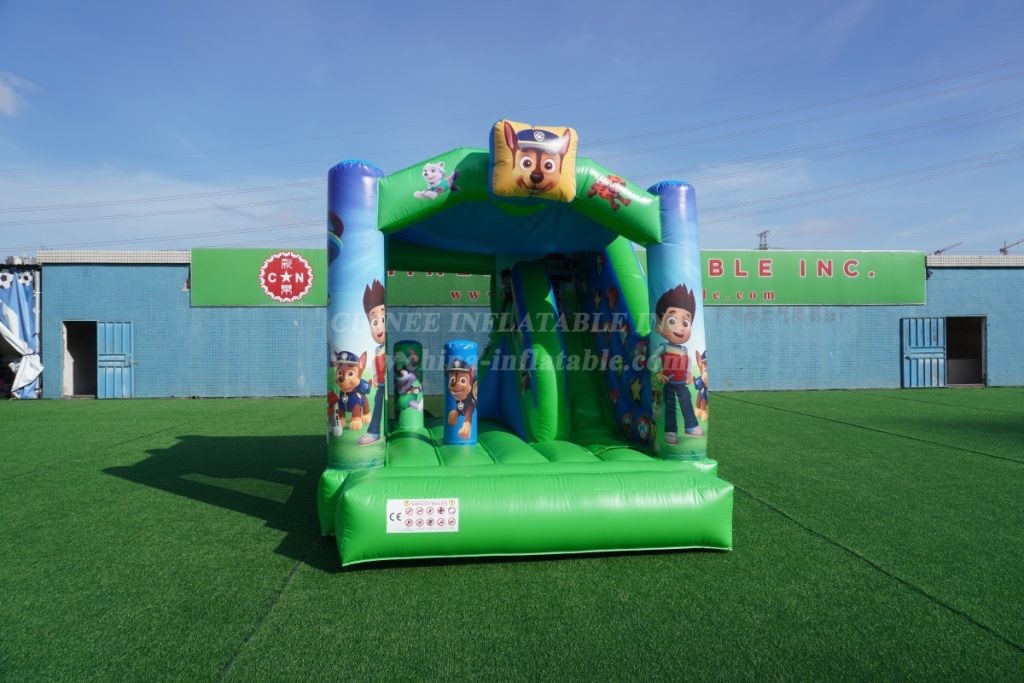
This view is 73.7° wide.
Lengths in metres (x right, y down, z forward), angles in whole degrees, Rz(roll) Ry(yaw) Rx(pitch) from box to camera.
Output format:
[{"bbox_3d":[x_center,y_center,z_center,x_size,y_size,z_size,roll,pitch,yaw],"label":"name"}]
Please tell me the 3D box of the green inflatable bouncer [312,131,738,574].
[{"bbox_3d":[-0.066,-0.175,7.033,3.400,3.450,4.200,0,1,-9],"label":"green inflatable bouncer"}]

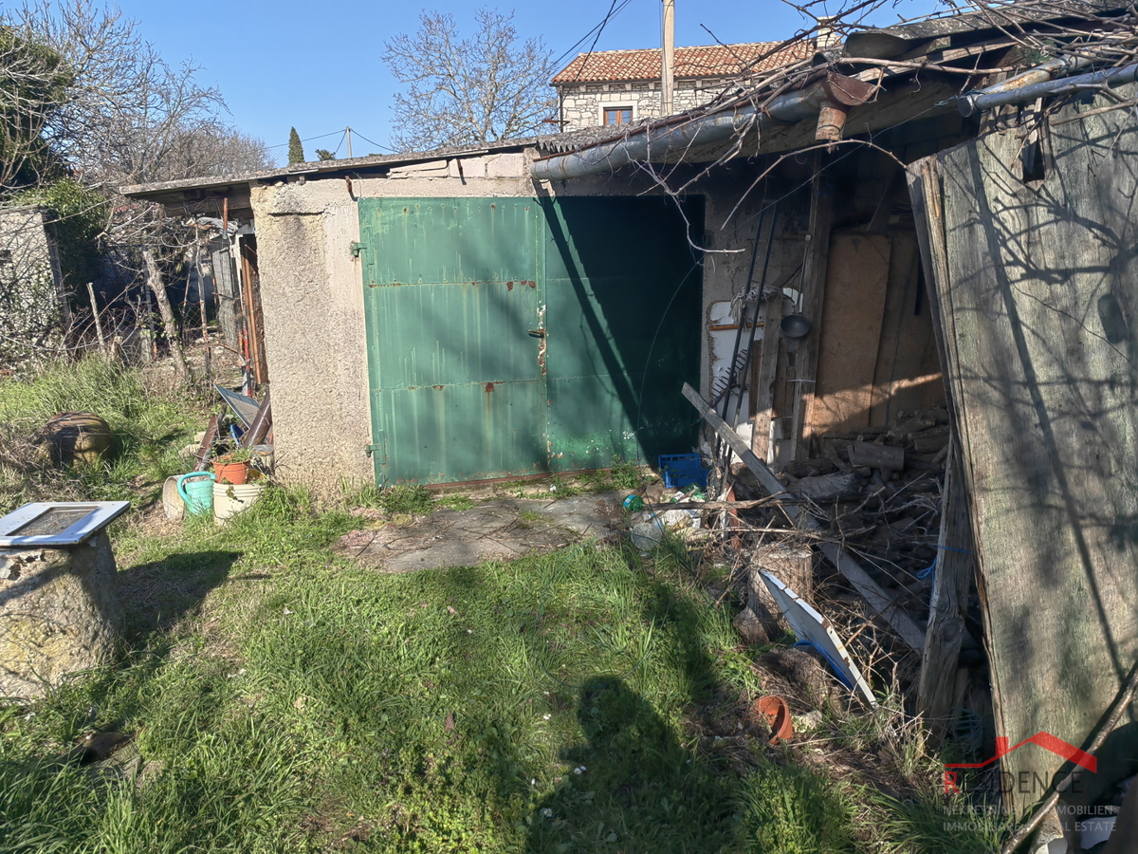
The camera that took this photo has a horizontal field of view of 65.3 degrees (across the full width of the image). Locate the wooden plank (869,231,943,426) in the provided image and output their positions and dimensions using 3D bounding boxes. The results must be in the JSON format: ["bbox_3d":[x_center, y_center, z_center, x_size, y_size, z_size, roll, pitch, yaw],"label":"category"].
[{"bbox_3d":[2.739,-0.741,7.112,0.580,1.620,0.030,-1,11,-13],"label":"wooden plank"}]

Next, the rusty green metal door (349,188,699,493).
[{"bbox_3d":[-0.194,-0.605,6.208,2.368,1.940,0.060,-3,12,-11],"label":"rusty green metal door"}]

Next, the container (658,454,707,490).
[{"bbox_3d":[0.812,0.309,6.290,0.300,0.135,0.346,-1,12,-3],"label":"container"}]

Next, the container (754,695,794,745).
[{"bbox_3d":[0.736,1.019,3.090,0.173,0.173,0.125,11,-7,44],"label":"container"}]

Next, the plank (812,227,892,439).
[{"bbox_3d":[2.152,-0.611,6.829,0.520,1.650,0.025,0,11,-11],"label":"plank"}]

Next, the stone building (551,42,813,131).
[{"bbox_3d":[5.112,-10.263,33.585,9.700,7.660,8.200,2,14,13],"label":"stone building"}]

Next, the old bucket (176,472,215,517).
[{"bbox_3d":[-2.403,0.438,5.730,0.260,0.290,0.240,-1,13,0],"label":"old bucket"}]

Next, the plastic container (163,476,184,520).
[{"bbox_3d":[-2.502,0.445,5.849,0.290,0.290,0.230,10,17,39],"label":"plastic container"}]

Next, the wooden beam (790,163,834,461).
[{"bbox_3d":[1.766,-0.814,6.430,0.140,2.311,0.120,-1,12,-11],"label":"wooden beam"}]

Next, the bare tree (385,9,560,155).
[{"bbox_3d":[-2.633,-7.098,23.918,4.800,7.784,4.800,-3,12,-11],"label":"bare tree"}]

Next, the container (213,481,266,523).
[{"bbox_3d":[-2.125,0.478,5.733,0.330,0.280,0.330,-3,12,-11],"label":"container"}]

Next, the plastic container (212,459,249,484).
[{"bbox_3d":[-2.176,0.308,5.740,0.250,0.200,0.250,-5,14,-17],"label":"plastic container"}]

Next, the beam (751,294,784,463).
[{"bbox_3d":[1.484,-0.333,6.669,0.120,1.317,0.045,3,4,-14],"label":"beam"}]

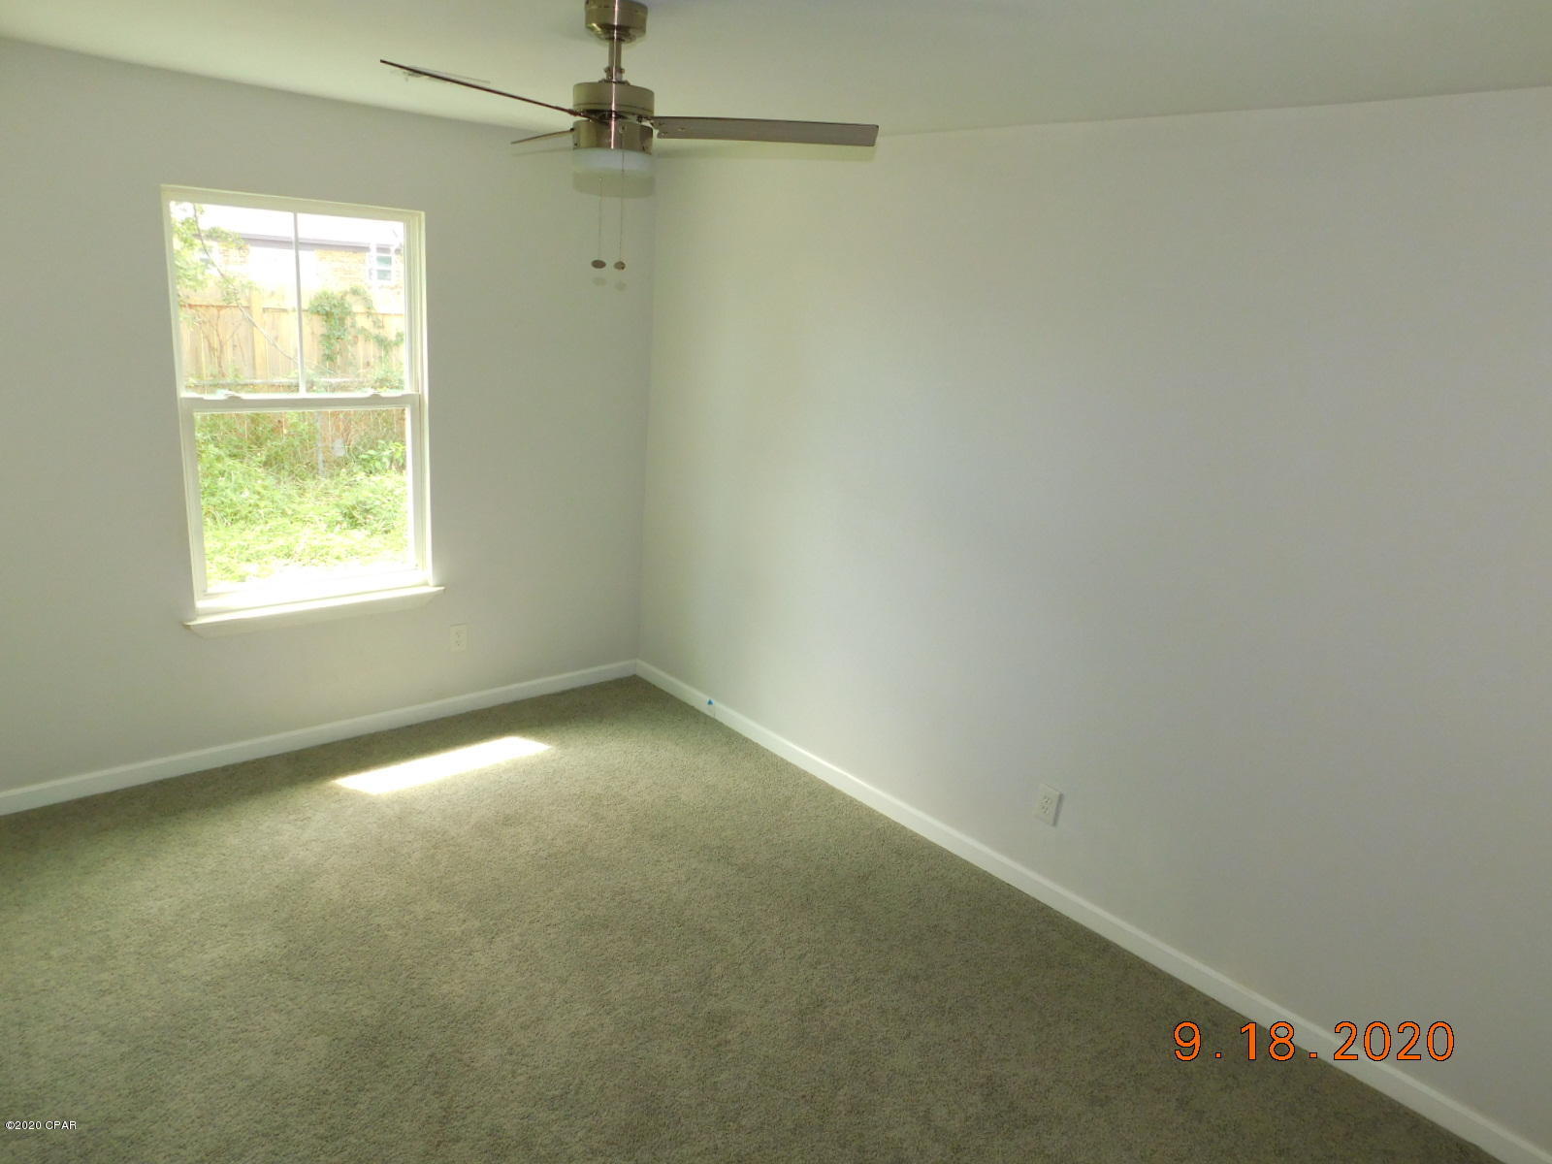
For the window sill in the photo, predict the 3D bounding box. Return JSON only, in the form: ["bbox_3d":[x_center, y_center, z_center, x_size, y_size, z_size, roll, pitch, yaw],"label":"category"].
[{"bbox_3d":[-1.766,0.121,4.003,0.967,0.078,0.090,-10,21,-41],"label":"window sill"}]

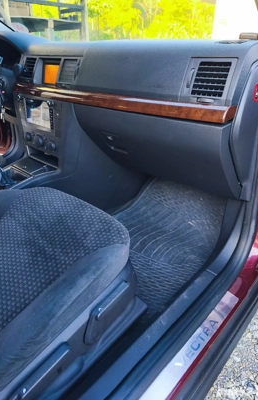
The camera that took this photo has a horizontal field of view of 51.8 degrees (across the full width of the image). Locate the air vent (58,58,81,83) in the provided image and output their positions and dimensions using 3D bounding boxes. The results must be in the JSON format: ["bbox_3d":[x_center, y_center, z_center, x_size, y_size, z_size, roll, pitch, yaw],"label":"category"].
[{"bbox_3d":[-0.188,-0.419,0.872,0.082,0.074,0.025,22,15,34],"label":"air vent"}]

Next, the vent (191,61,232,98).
[{"bbox_3d":[0.179,-0.256,0.569,0.074,0.072,0.025,16,15,27],"label":"vent"}]

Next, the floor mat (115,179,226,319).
[{"bbox_3d":[0.108,0.104,1.005,0.450,0.070,0.640,25,43,37],"label":"floor mat"}]

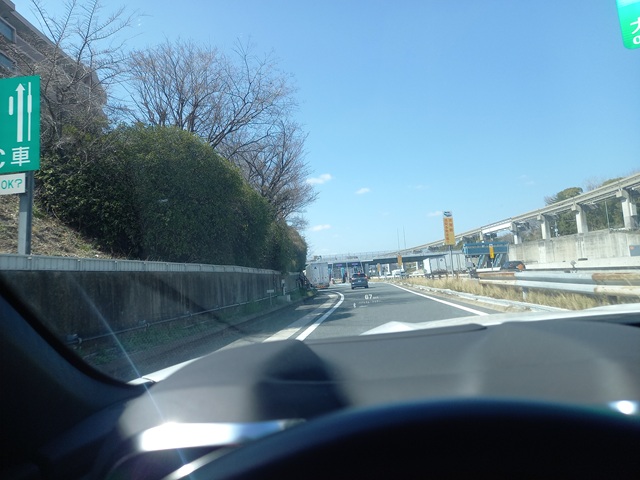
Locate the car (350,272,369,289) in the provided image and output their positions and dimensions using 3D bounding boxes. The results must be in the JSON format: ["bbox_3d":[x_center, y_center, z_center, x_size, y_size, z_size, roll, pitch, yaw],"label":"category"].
[{"bbox_3d":[4.483,4.573,51.800,1.840,1.680,4.500,-4,-5,5],"label":"car"}]

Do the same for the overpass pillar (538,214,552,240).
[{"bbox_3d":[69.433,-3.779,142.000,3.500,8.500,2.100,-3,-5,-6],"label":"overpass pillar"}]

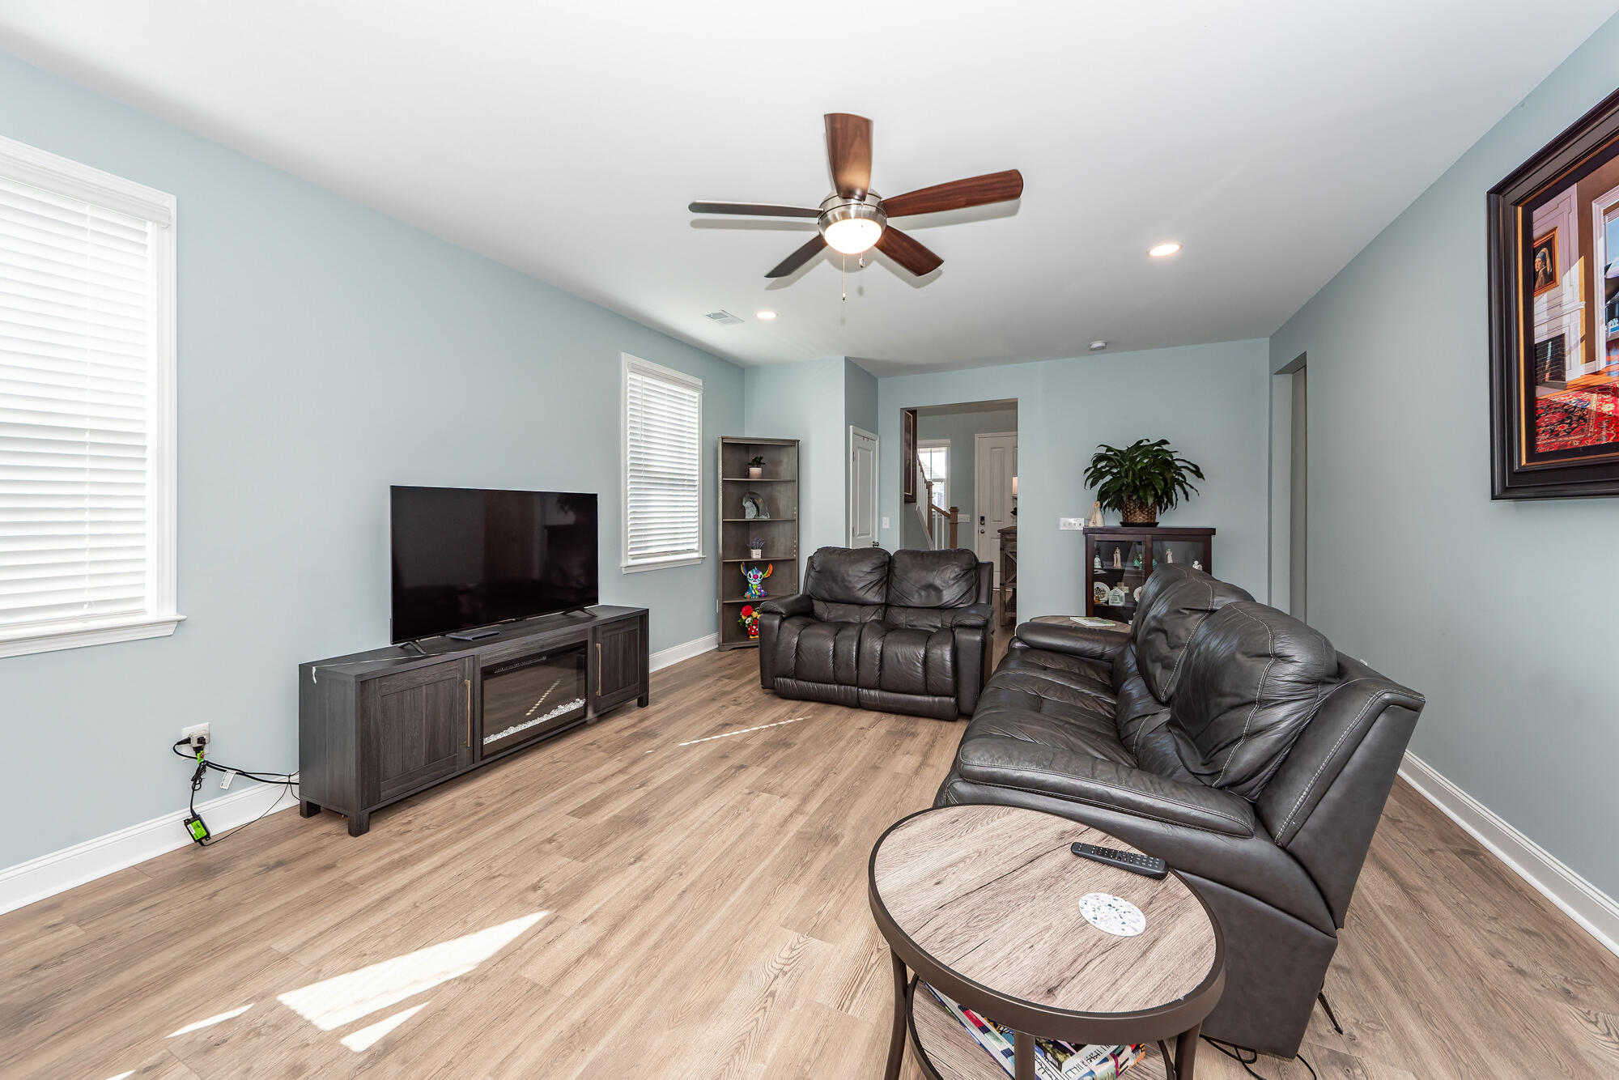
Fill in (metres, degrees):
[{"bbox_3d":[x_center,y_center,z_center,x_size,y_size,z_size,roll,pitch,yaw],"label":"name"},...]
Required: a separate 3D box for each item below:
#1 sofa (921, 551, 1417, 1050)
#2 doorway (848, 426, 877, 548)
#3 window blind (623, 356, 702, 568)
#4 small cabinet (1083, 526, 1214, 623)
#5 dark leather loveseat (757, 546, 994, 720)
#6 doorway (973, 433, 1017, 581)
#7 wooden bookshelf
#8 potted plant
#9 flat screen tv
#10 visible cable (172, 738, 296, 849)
[{"bbox_3d":[1.233,0.675,2.166,1.070,1.030,1.630,1,3,24],"label":"sofa"},{"bbox_3d":[0.583,-0.084,5.746,0.120,2.120,0.860,1,3,27],"label":"doorway"},{"bbox_3d":[-1.174,-0.608,4.488,0.080,1.620,0.930,1,3,27],"label":"window blind"},{"bbox_3d":[2.998,0.461,4.835,0.950,1.140,0.380,1,3,27],"label":"small cabinet"},{"bbox_3d":[0.522,0.573,4.047,1.560,1.010,1.000,1,3,20],"label":"dark leather loveseat"},{"bbox_3d":[3.163,-0.441,8.548,1.050,2.500,0.150,1,3,27],"label":"doorway"},{"bbox_3d":[-0.512,0.012,5.407,0.840,1.970,0.470,-1,3,-18],"label":"wooden bookshelf"},{"bbox_3d":[2.912,-0.495,4.767,0.850,0.780,0.750,1,3,27],"label":"potted plant"},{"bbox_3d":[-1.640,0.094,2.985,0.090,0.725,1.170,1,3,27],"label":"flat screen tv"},{"bbox_3d":[-2.314,0.984,2.196,0.100,0.410,0.360,1,3,27],"label":"visible cable"}]

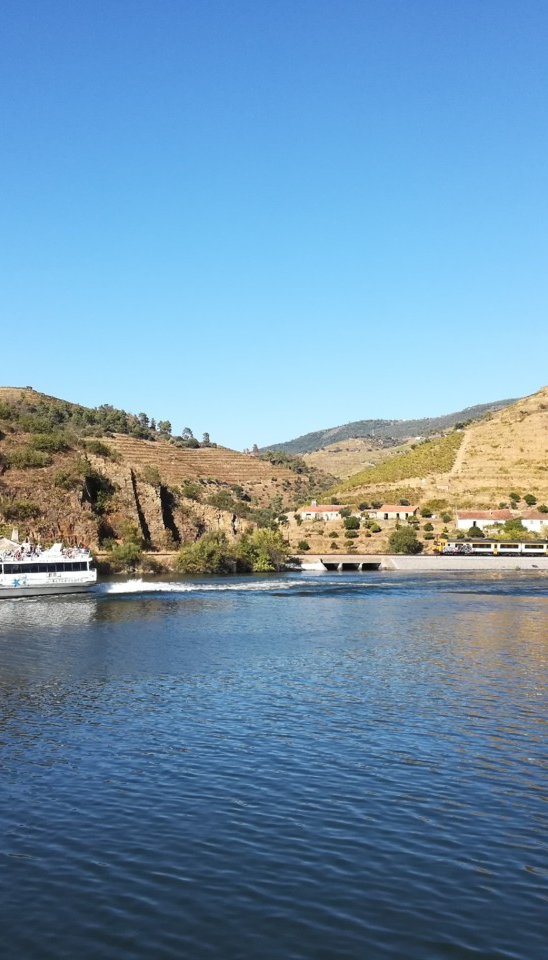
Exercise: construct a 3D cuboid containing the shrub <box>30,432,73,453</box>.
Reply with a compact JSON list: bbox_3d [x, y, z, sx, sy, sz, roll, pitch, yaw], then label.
[{"bbox_3d":[-53.912,-9.371,234.000,9.900,4.900,7.500,1,-4,-13],"label":"shrub"}]

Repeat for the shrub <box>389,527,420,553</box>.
[{"bbox_3d":[32.850,15.230,242.000,7.980,7.050,7.500,0,-4,8],"label":"shrub"}]

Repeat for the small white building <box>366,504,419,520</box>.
[{"bbox_3d":[42.628,11.514,338.000,14.500,5.200,7.000,-2,-4,25],"label":"small white building"}]

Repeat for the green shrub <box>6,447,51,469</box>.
[{"bbox_3d":[-57.710,-5.290,226.000,10.020,5.170,7.500,1,-4,-14],"label":"green shrub"}]

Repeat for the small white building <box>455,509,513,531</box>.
[{"bbox_3d":[60.650,11.380,277.000,16.130,6.340,8.000,1,-4,-5],"label":"small white building"}]

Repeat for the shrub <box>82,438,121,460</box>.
[{"bbox_3d":[-43.060,-7.610,240.000,9.340,5.490,7.000,1,-4,-10],"label":"shrub"}]

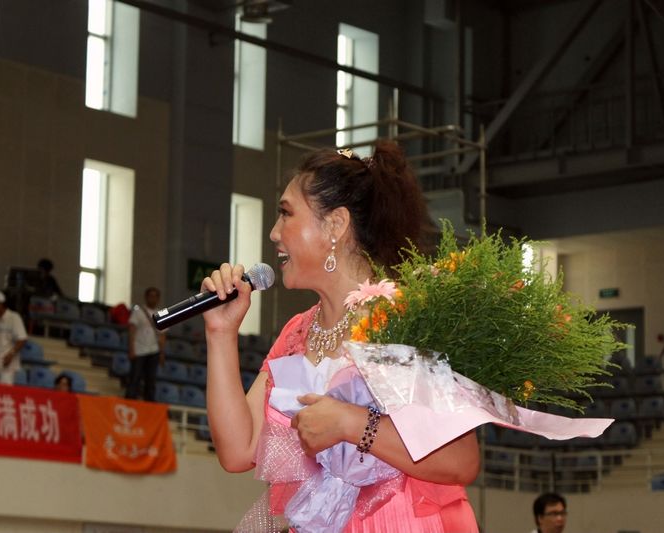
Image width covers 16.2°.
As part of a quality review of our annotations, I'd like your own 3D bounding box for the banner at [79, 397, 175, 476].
[{"bbox_3d":[-2.361,1.945,27.000,0.100,0.860,1.340,-8,-13,43],"label":"banner"}]

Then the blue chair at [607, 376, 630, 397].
[{"bbox_3d":[4.423,1.878,36.200,0.430,0.360,0.420,-5,-11,30],"label":"blue chair"}]

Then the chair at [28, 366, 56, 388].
[{"bbox_3d":[-3.334,1.328,27.309,0.400,0.340,0.440,-6,-11,38],"label":"chair"}]

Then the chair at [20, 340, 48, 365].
[{"bbox_3d":[-3.775,1.105,29.800,0.420,0.360,0.430,-7,-13,41],"label":"chair"}]

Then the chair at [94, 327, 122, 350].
[{"bbox_3d":[-2.899,0.948,30.792,0.380,0.340,0.420,-6,-11,38],"label":"chair"}]

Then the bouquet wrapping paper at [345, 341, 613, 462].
[{"bbox_3d":[0.246,0.229,3.920,0.430,0.210,0.250,1,-9,0],"label":"bouquet wrapping paper"}]

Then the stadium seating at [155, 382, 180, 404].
[{"bbox_3d":[-2.018,1.608,29.390,0.380,0.340,0.420,-6,-11,38],"label":"stadium seating"}]

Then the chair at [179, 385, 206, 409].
[{"bbox_3d":[-1.712,1.679,29.764,0.380,0.340,0.420,-6,-11,38],"label":"chair"}]

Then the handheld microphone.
[{"bbox_3d":[-0.208,0.055,4.150,0.230,0.050,0.050,-23,0,0],"label":"handheld microphone"}]

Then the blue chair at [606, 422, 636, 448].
[{"bbox_3d":[4.162,2.393,33.531,0.420,0.340,0.380,-4,-10,30],"label":"blue chair"}]

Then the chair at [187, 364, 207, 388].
[{"bbox_3d":[-1.682,1.463,31.040,0.380,0.340,0.420,-6,-11,38],"label":"chair"}]

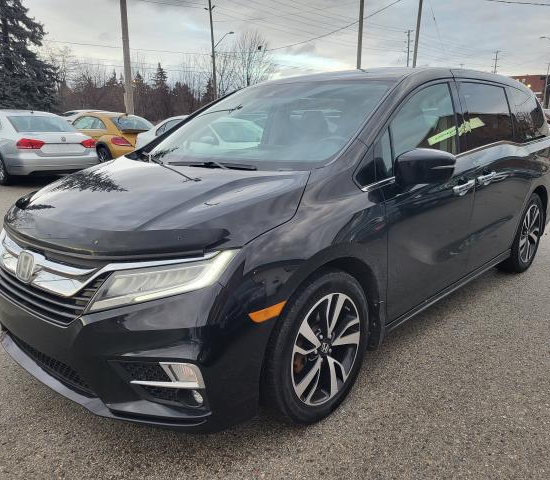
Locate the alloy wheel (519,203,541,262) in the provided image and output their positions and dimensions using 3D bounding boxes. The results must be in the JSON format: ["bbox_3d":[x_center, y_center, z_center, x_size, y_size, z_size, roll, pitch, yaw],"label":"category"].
[{"bbox_3d":[2.241,-0.066,4.379,0.180,0.520,0.520,12,19,42],"label":"alloy wheel"}]

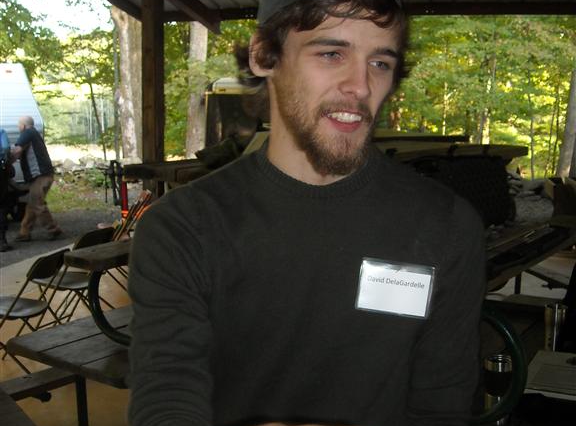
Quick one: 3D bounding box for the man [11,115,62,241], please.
[{"bbox_3d":[-3.490,-0.475,10.800,0.650,1.710,0.520,2,6,12],"label":"man"}]

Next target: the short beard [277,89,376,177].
[{"bbox_3d":[0.043,-0.092,0.910,0.125,0.105,0.090,6,5,-26],"label":"short beard"}]

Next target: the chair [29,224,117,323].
[{"bbox_3d":[-1.681,0.527,6.100,0.500,0.770,0.460,0,6,-3],"label":"chair"}]

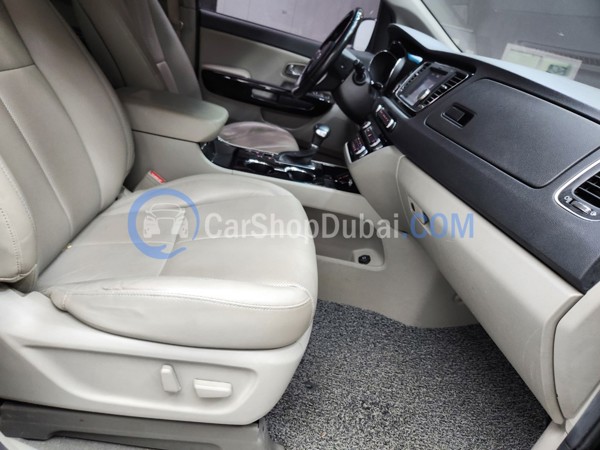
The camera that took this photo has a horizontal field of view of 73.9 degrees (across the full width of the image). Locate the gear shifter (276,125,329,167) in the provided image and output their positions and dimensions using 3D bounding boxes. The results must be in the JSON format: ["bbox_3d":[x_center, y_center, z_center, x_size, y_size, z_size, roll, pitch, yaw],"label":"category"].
[{"bbox_3d":[0.011,-0.265,1.264,0.150,0.138,0.075,9,26,-12],"label":"gear shifter"}]

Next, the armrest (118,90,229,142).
[{"bbox_3d":[-0.387,-0.323,1.143,0.360,0.075,0.235,9,26,-12],"label":"armrest"}]

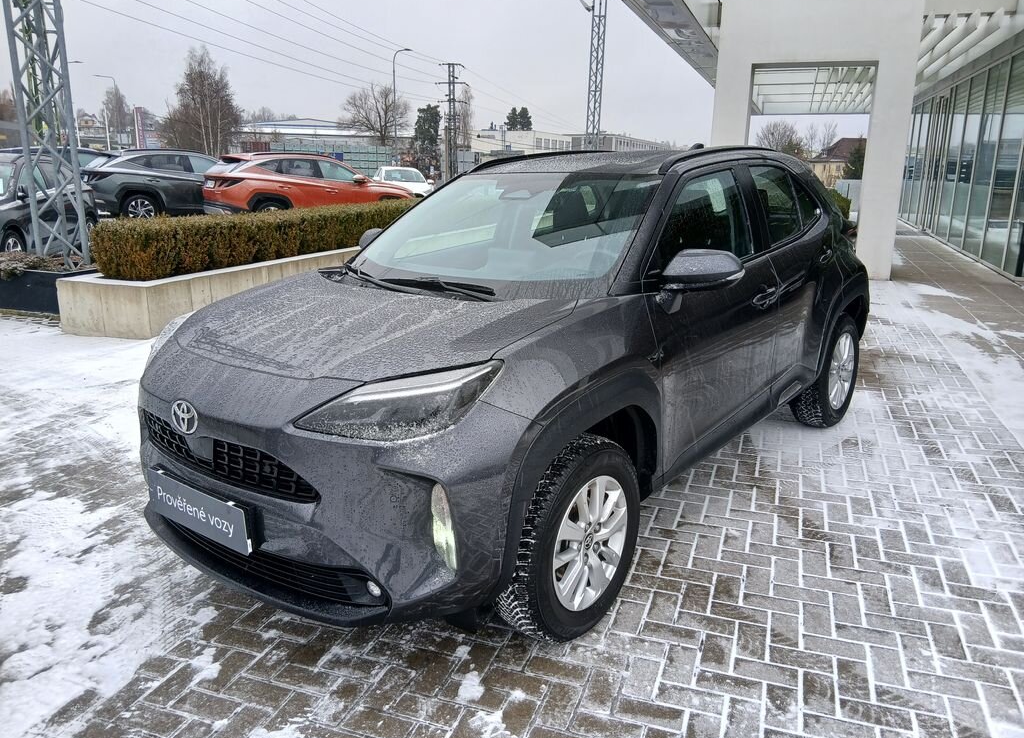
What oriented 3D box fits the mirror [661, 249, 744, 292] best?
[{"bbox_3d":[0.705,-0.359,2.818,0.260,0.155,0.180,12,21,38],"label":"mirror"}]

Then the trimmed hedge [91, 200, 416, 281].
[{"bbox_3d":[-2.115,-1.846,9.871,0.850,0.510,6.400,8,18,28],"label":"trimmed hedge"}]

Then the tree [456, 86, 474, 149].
[{"bbox_3d":[-6.011,-30.670,100.413,2.265,11.935,2.265,-2,16,-3],"label":"tree"}]

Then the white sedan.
[{"bbox_3d":[-3.808,-6.221,26.601,1.820,1.440,4.400,-5,17,-14],"label":"white sedan"}]

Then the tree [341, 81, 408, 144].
[{"bbox_3d":[-16.962,-29.139,95.607,8.141,11.938,8.141,-3,16,-9],"label":"tree"}]

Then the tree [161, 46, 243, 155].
[{"bbox_3d":[-29.685,-24.213,74.081,7.555,12.883,7.555,-7,17,-20],"label":"tree"}]

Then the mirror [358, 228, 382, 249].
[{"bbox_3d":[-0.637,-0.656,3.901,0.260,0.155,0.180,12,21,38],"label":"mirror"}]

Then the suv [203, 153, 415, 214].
[{"bbox_3d":[-4.244,-3.798,16.527,4.500,1.650,1.880,-13,20,-37],"label":"suv"}]

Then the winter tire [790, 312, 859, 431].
[{"bbox_3d":[1.823,-0.006,4.499,0.220,0.670,0.670,12,21,38],"label":"winter tire"}]

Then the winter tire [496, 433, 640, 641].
[{"bbox_3d":[0.186,0.557,2.613,0.220,0.670,0.670,12,21,38],"label":"winter tire"}]

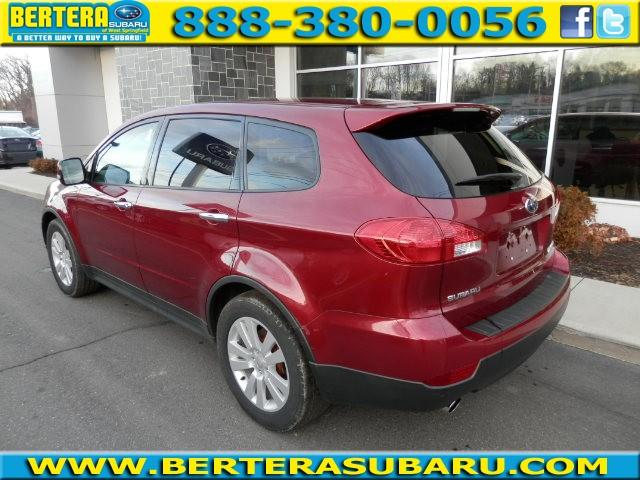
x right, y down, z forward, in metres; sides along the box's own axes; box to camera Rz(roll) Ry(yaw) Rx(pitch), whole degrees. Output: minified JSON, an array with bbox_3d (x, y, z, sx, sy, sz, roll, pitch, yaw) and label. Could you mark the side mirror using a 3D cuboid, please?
[{"bbox_3d":[-1.779,-0.479,3.337,0.115,0.175,0.200,13,18,42],"label":"side mirror"}]

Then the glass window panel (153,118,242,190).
[{"bbox_3d":[-0.674,-0.478,2.599,0.890,0.410,0.050,13,-3,42],"label":"glass window panel"}]

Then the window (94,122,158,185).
[{"bbox_3d":[-1.308,-0.586,3.179,0.840,0.460,0.050,13,-3,42],"label":"window"}]

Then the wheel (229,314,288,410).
[{"bbox_3d":[-0.259,0.603,2.346,0.490,0.490,0.190,13,18,42],"label":"wheel"}]

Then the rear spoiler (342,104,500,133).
[{"bbox_3d":[0.633,-0.612,2.347,0.320,0.160,1.300,13,18,42],"label":"rear spoiler"}]

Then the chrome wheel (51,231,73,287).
[{"bbox_3d":[-2.251,0.160,4.188,0.490,0.490,0.190,13,18,42],"label":"chrome wheel"}]

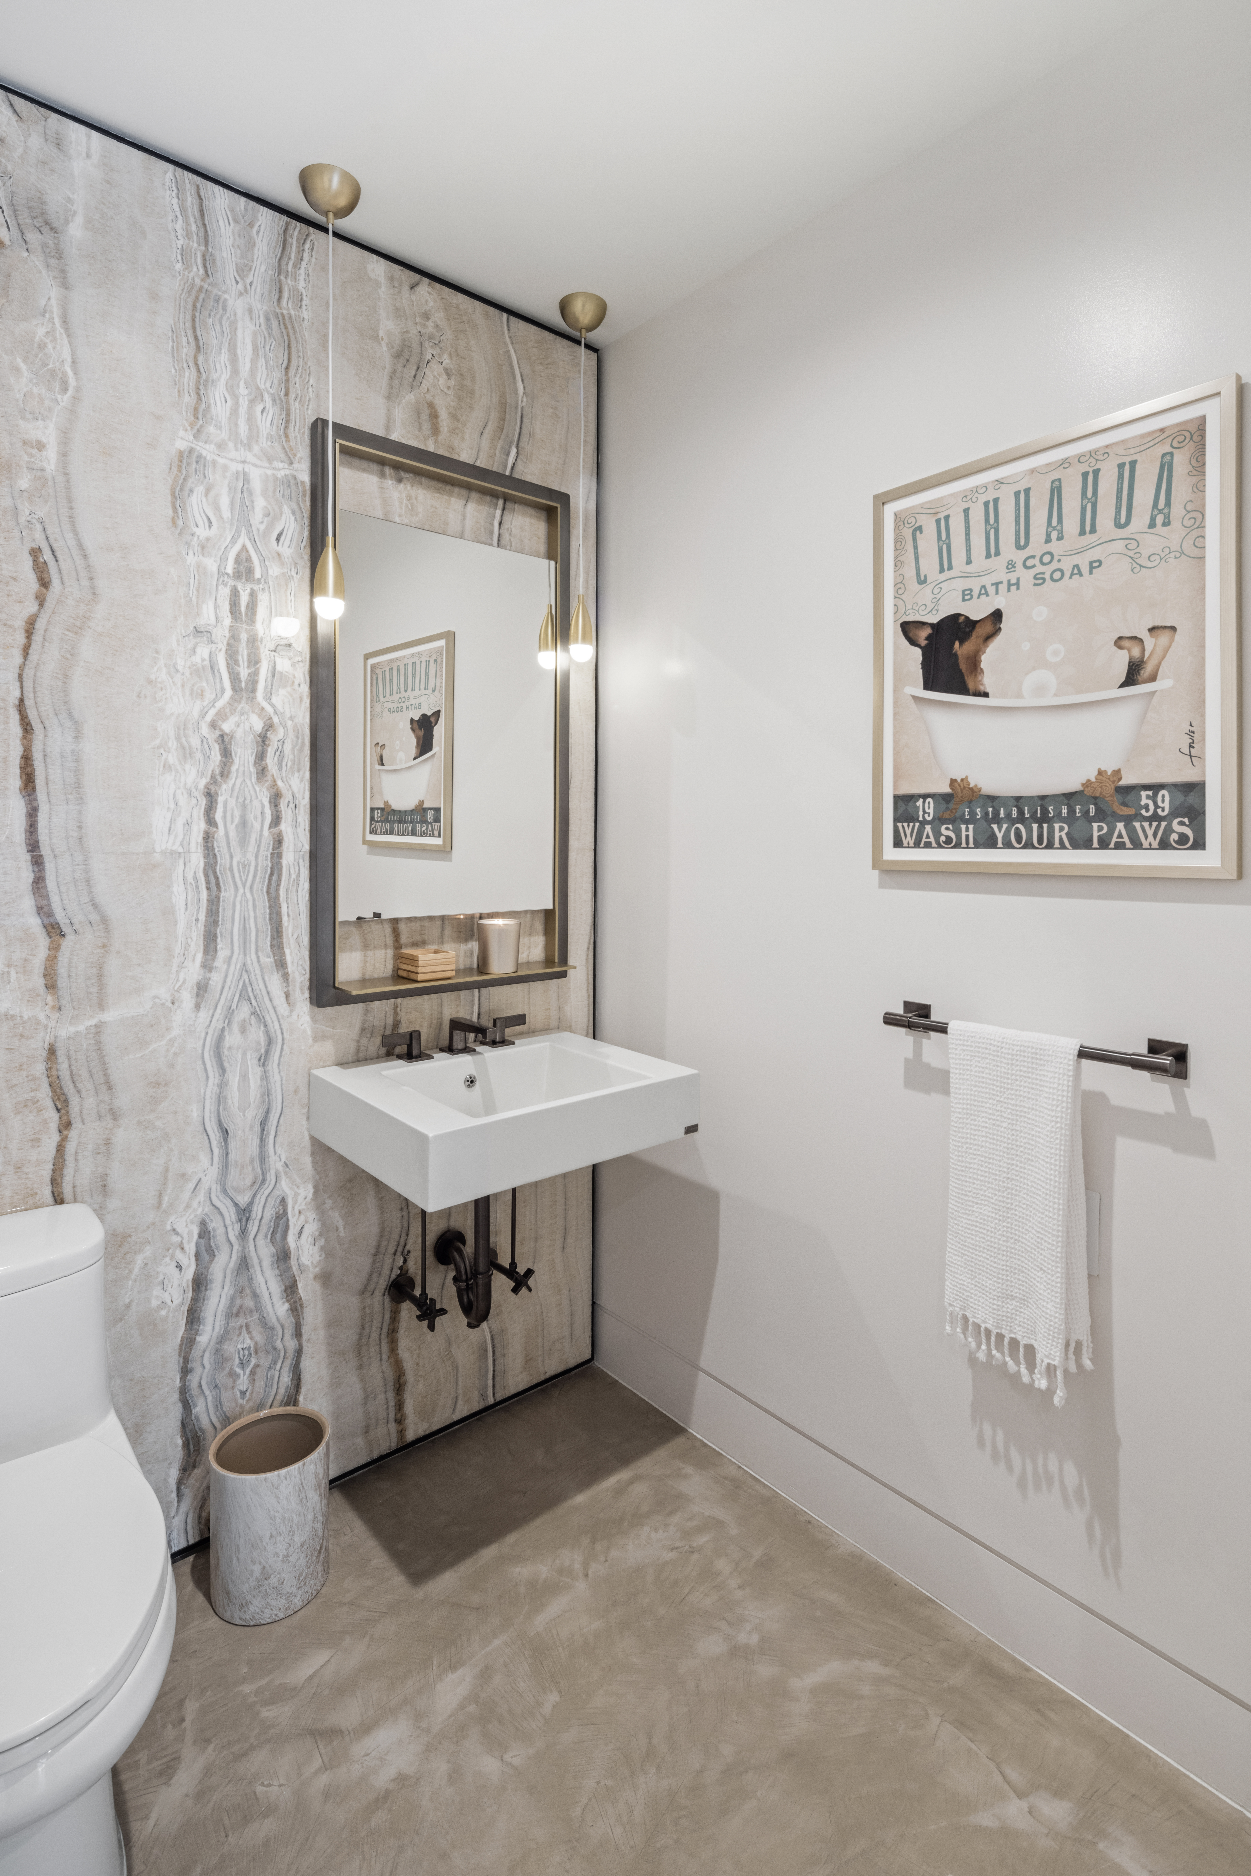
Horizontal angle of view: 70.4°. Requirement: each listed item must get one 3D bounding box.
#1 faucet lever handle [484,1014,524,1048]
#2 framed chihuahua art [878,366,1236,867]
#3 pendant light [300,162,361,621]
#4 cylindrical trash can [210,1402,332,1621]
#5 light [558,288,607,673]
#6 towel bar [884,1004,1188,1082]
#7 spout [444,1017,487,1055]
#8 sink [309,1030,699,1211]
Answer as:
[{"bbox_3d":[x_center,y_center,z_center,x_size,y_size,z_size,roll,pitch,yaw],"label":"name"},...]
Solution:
[{"bbox_3d":[-0.266,0.206,1.997,0.098,0.056,0.050,-4,6,-39],"label":"faucet lever handle"},{"bbox_3d":[0.631,-0.432,1.377,0.027,0.655,0.540,-4,6,-42],"label":"framed chihuahua art"},{"bbox_3d":[-0.543,-0.987,1.632,0.112,0.800,0.112,-4,6,-39],"label":"pendant light"},{"bbox_3d":[-0.622,0.999,1.553,0.195,0.240,0.195,0,5,0],"label":"cylindrical trash can"},{"bbox_3d":[-0.097,-1.027,2.016,0.111,0.800,0.111,0,5,0],"label":"light"},{"bbox_3d":[0.606,0.156,1.363,0.083,0.050,0.435,-4,6,-42],"label":"towel bar"},{"bbox_3d":[-0.334,0.211,1.888,0.050,0.072,0.147,-4,6,-39],"label":"spout"},{"bbox_3d":[-0.232,0.326,1.740,0.594,0.127,0.482,-4,6,-39],"label":"sink"}]

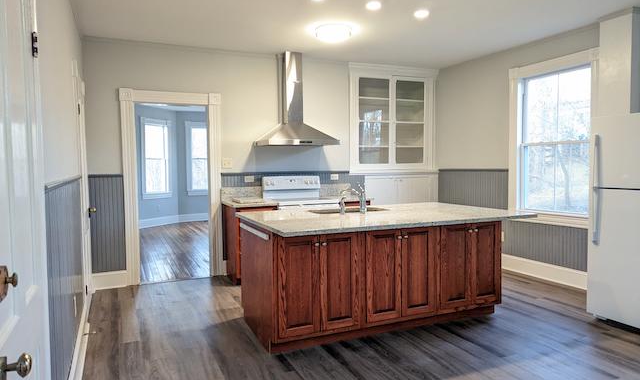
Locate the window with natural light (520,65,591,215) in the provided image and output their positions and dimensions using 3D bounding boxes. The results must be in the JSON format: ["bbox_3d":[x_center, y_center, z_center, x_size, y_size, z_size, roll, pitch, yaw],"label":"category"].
[{"bbox_3d":[2.590,-0.523,4.953,0.098,1.561,0.913,-2,3,-24],"label":"window with natural light"}]

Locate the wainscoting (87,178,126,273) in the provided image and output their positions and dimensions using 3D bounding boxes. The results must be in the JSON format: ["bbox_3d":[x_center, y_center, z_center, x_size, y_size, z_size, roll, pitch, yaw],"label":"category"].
[{"bbox_3d":[-2.355,0.383,4.908,0.360,1.081,0.029,-2,3,-24],"label":"wainscoting"}]

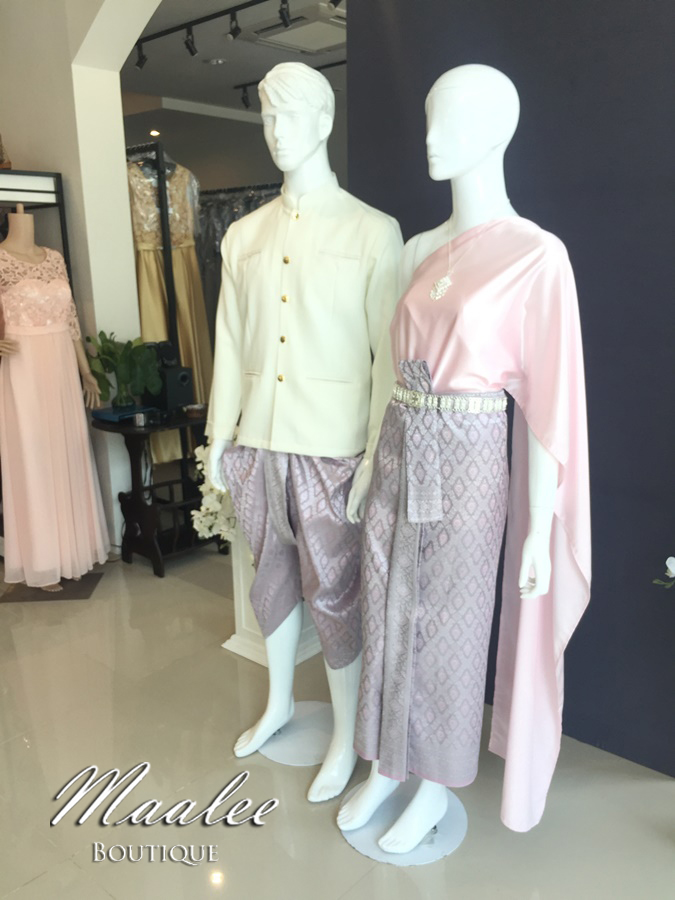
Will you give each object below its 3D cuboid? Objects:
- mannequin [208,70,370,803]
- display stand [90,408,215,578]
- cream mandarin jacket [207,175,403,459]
[{"bbox_3d":[-0.126,-0.030,2.060,0.570,1.876,0.400,8,16,32],"label":"mannequin"},{"bbox_3d":[-0.788,0.180,3.639,0.410,0.734,0.690,12,19,42],"label":"display stand"},{"bbox_3d":[-0.106,-0.347,2.009,0.585,0.739,0.300,7,16,30],"label":"cream mandarin jacket"}]

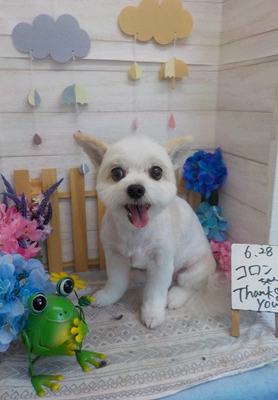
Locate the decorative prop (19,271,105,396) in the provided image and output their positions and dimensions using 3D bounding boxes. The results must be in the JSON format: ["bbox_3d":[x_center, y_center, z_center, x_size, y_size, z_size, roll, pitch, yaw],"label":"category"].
[{"bbox_3d":[-0.135,0.205,0.585,0.133,0.161,0.125,-14,20,-42],"label":"decorative prop"}]

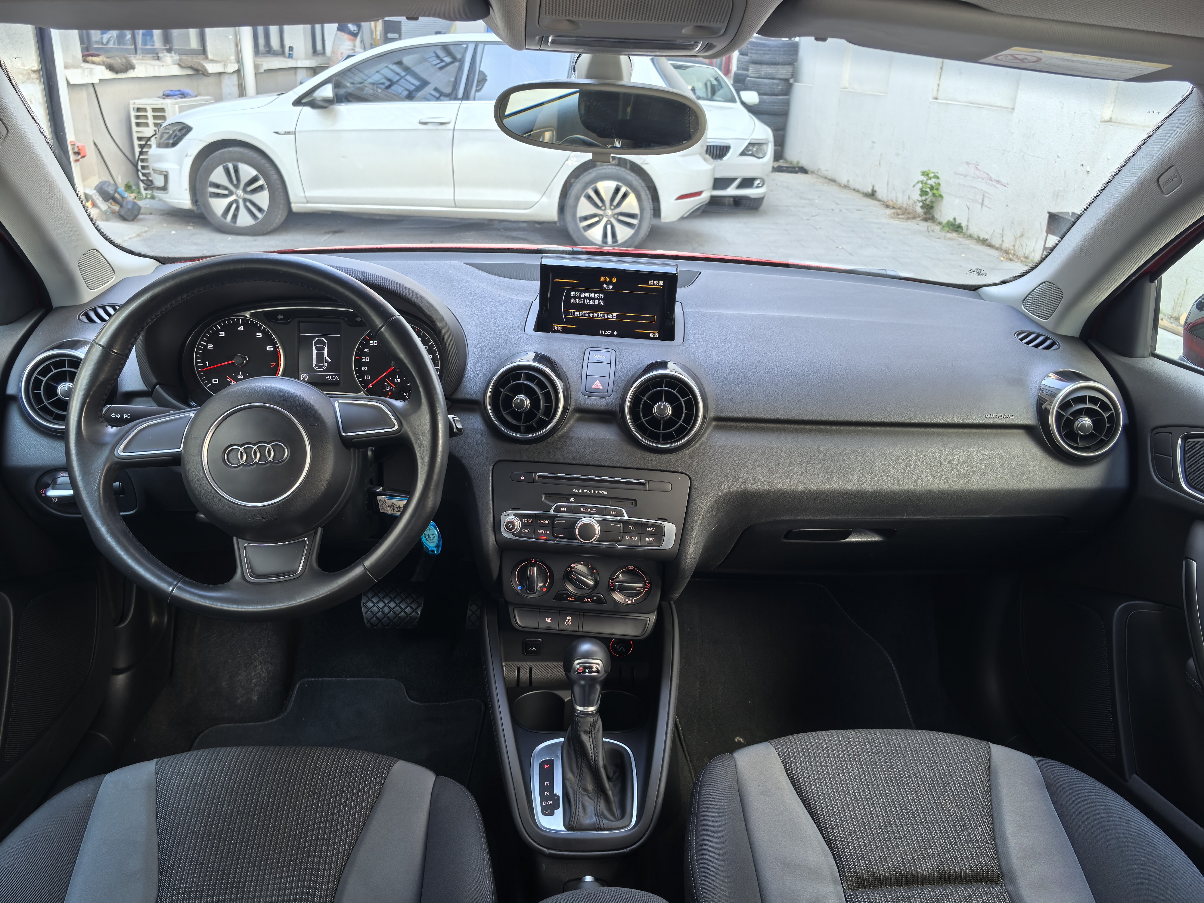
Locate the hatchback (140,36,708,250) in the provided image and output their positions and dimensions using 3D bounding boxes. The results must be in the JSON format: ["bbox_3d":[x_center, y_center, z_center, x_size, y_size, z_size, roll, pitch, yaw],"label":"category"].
[{"bbox_3d":[-1.261,-2.466,7.270,4.270,1.480,1.830,3,22,2],"label":"hatchback"}]

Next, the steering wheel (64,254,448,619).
[{"bbox_3d":[-0.343,-0.014,0.964,0.370,0.370,0.110,1,-2,-4],"label":"steering wheel"}]

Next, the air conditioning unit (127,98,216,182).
[{"bbox_3d":[-3.817,-2.764,8.515,0.360,0.780,1.000,1,22,-3],"label":"air conditioning unit"}]

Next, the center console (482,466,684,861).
[{"bbox_3d":[-0.022,0.215,0.988,0.215,0.335,0.310,3,22,0],"label":"center console"}]

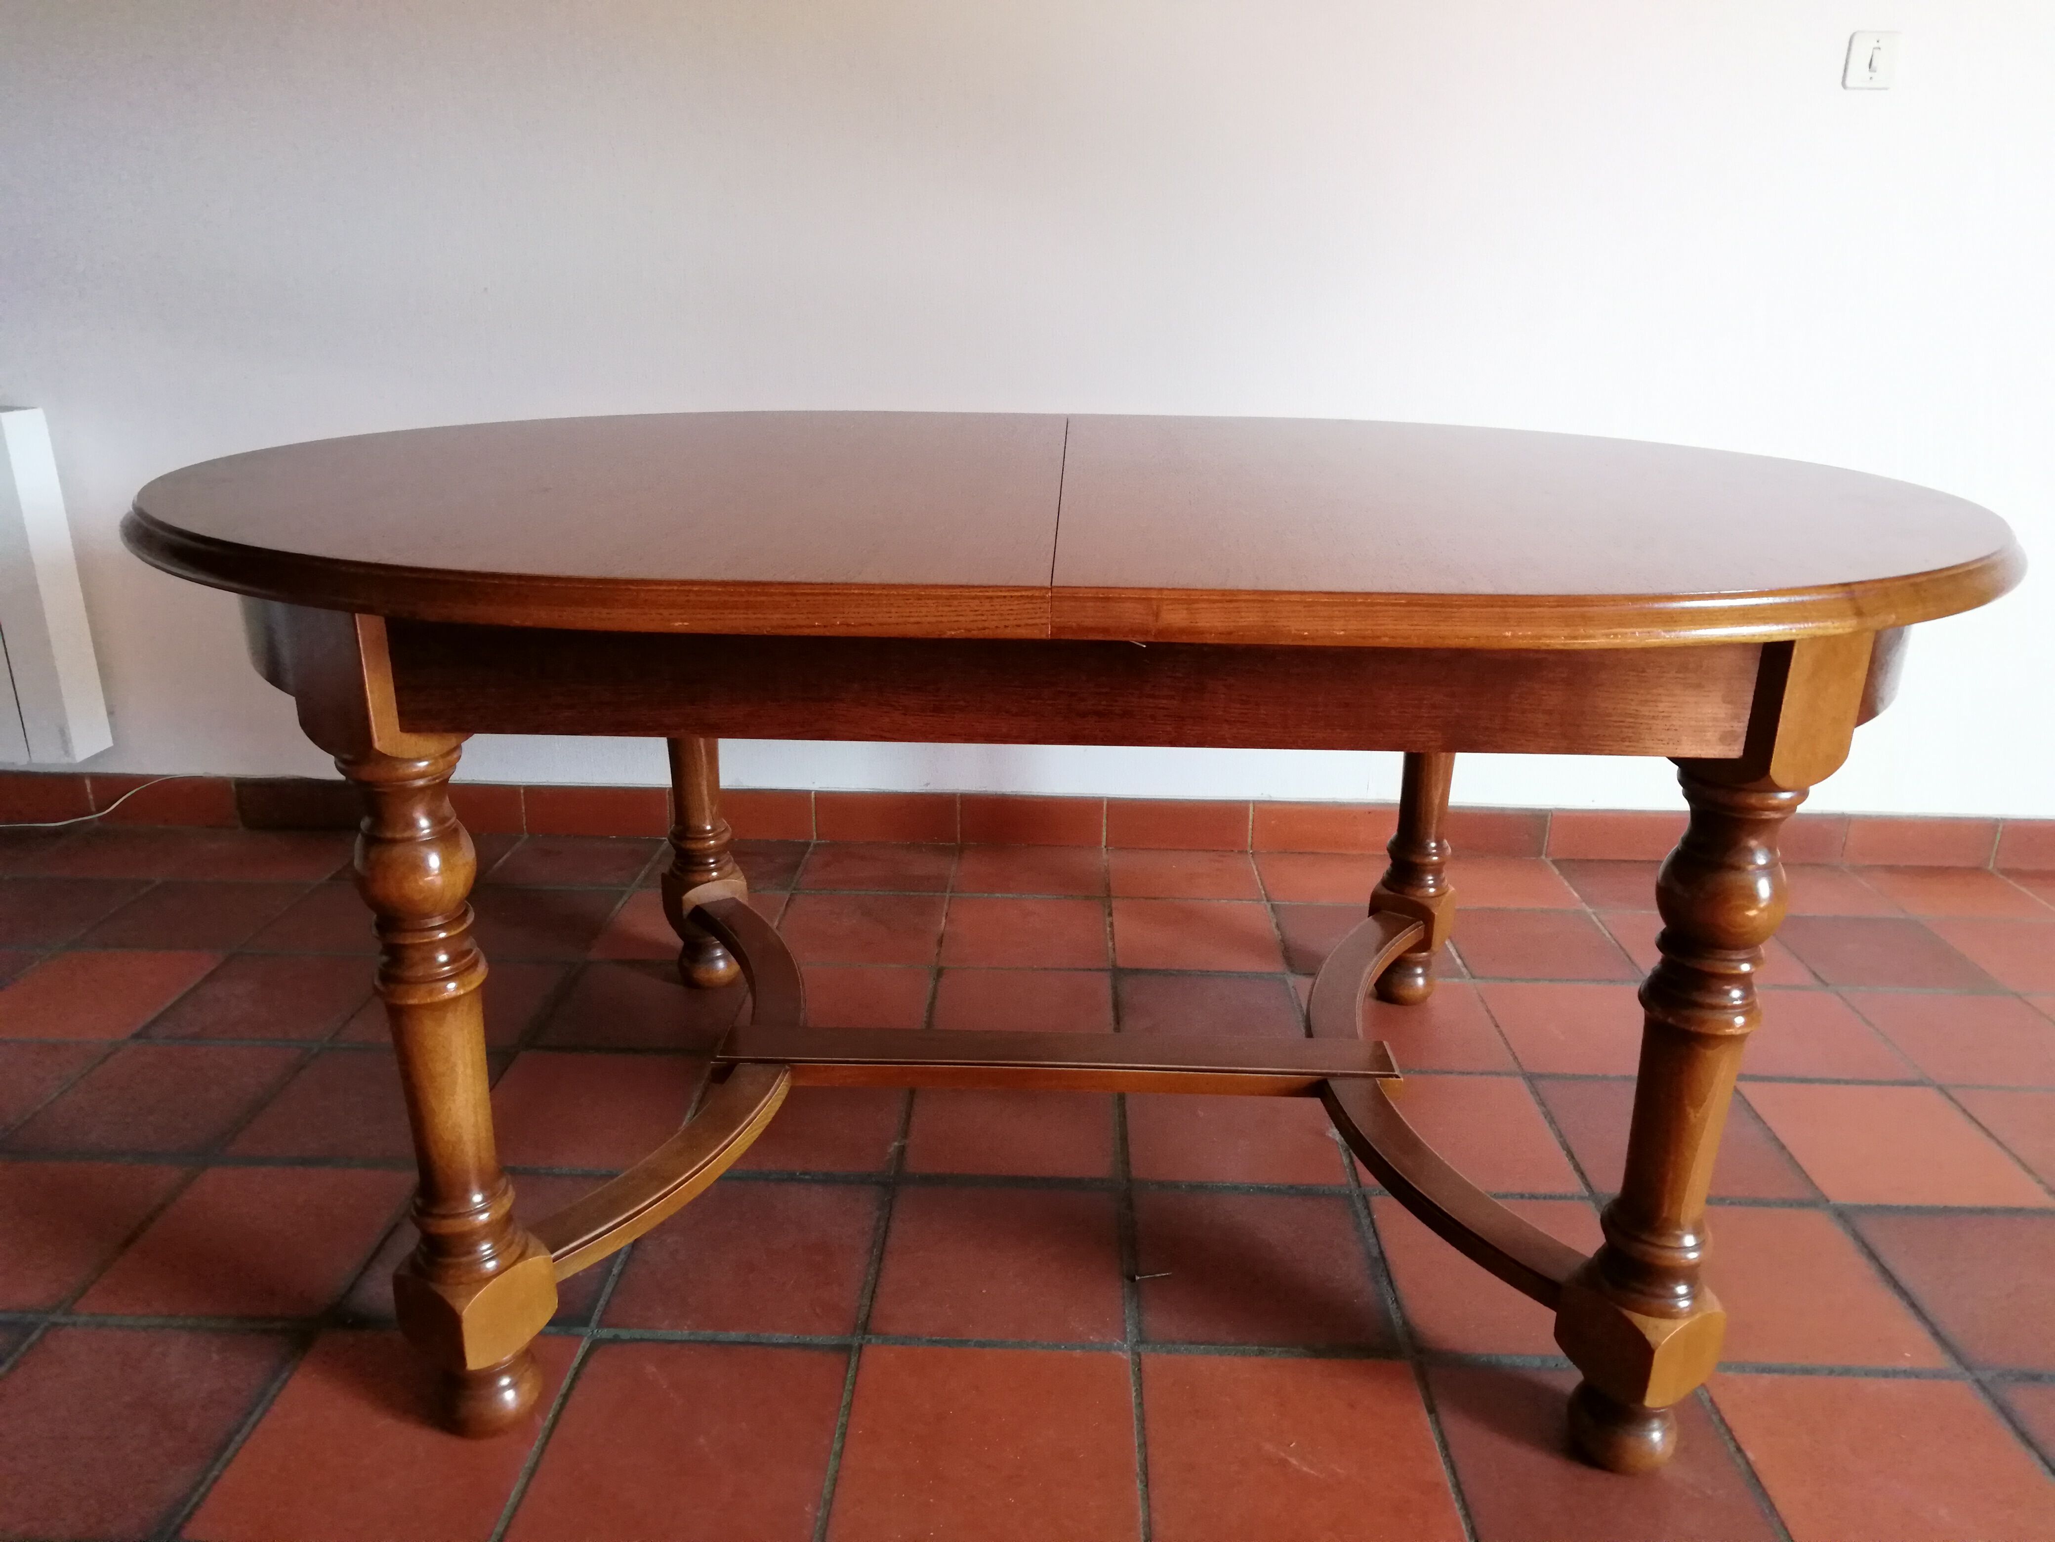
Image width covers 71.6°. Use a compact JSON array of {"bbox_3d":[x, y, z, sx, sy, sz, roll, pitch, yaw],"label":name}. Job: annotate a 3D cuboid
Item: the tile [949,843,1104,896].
[{"bbox_3d":[0.005,0.174,2.392,0.242,0.015,0.210,1,19,1],"label":"tile"}]

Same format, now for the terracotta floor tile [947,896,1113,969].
[{"bbox_3d":[-0.001,0.251,2.161,0.240,0.014,0.240,1,19,1],"label":"terracotta floor tile"}]

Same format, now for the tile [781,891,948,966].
[{"bbox_3d":[-0.259,0.250,2.200,0.243,0.015,0.241,1,19,1],"label":"tile"}]

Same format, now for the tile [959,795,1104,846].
[{"bbox_3d":[0.009,0.086,2.477,0.245,0.091,0.012,1,19,1],"label":"tile"}]

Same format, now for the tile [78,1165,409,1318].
[{"bbox_3d":[-0.798,0.492,1.490,0.245,0.015,0.240,1,19,1],"label":"tile"}]

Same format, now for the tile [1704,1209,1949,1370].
[{"bbox_3d":[0.735,0.511,1.417,0.241,0.015,0.241,1,19,1],"label":"tile"}]

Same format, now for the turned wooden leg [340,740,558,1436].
[{"bbox_3d":[-0.454,0.269,1.129,0.100,0.602,0.100,13,22,31],"label":"turned wooden leg"}]

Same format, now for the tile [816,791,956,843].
[{"bbox_3d":[-0.243,0.082,2.486,0.247,0.092,0.015,1,19,1],"label":"tile"}]

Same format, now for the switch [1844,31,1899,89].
[{"bbox_3d":[1.217,-1.026,2.059,0.073,0.074,0.011,1,19,1],"label":"switch"}]

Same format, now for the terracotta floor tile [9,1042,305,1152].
[{"bbox_3d":[-1.050,0.403,1.734,0.242,0.015,0.239,1,19,1],"label":"terracotta floor tile"}]

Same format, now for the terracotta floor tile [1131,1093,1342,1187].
[{"bbox_3d":[0.240,0.423,1.683,0.242,0.015,0.240,1,19,1],"label":"terracotta floor tile"}]

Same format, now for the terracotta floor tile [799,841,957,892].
[{"bbox_3d":[-0.253,0.170,2.428,0.242,0.015,0.224,1,19,1],"label":"terracotta floor tile"}]

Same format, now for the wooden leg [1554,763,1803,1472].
[{"bbox_3d":[0.505,0.282,1.107,0.103,0.622,0.103,-10,21,-28],"label":"wooden leg"}]

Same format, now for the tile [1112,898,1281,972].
[{"bbox_3d":[0.251,0.254,2.151,0.241,0.015,0.241,1,19,1],"label":"tile"}]

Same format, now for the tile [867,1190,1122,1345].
[{"bbox_3d":[-0.022,0.501,1.450,0.242,0.015,0.240,1,19,1],"label":"tile"}]

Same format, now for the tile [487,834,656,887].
[{"bbox_3d":[-0.771,0.159,2.439,0.243,0.015,0.224,1,19,1],"label":"tile"}]

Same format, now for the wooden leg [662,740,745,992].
[{"bbox_3d":[-0.441,0.001,1.912,0.100,0.602,0.100,-10,21,-28],"label":"wooden leg"}]

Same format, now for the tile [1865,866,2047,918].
[{"bbox_3d":[1.528,0.205,2.354,0.240,0.014,0.212,1,19,1],"label":"tile"}]

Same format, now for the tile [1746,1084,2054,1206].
[{"bbox_3d":[1.000,0.436,1.658,0.240,0.014,0.240,1,19,1],"label":"tile"}]

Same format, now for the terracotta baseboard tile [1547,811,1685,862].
[{"bbox_3d":[1.020,0.106,2.441,0.247,0.095,0.012,1,19,1],"label":"terracotta baseboard tile"}]

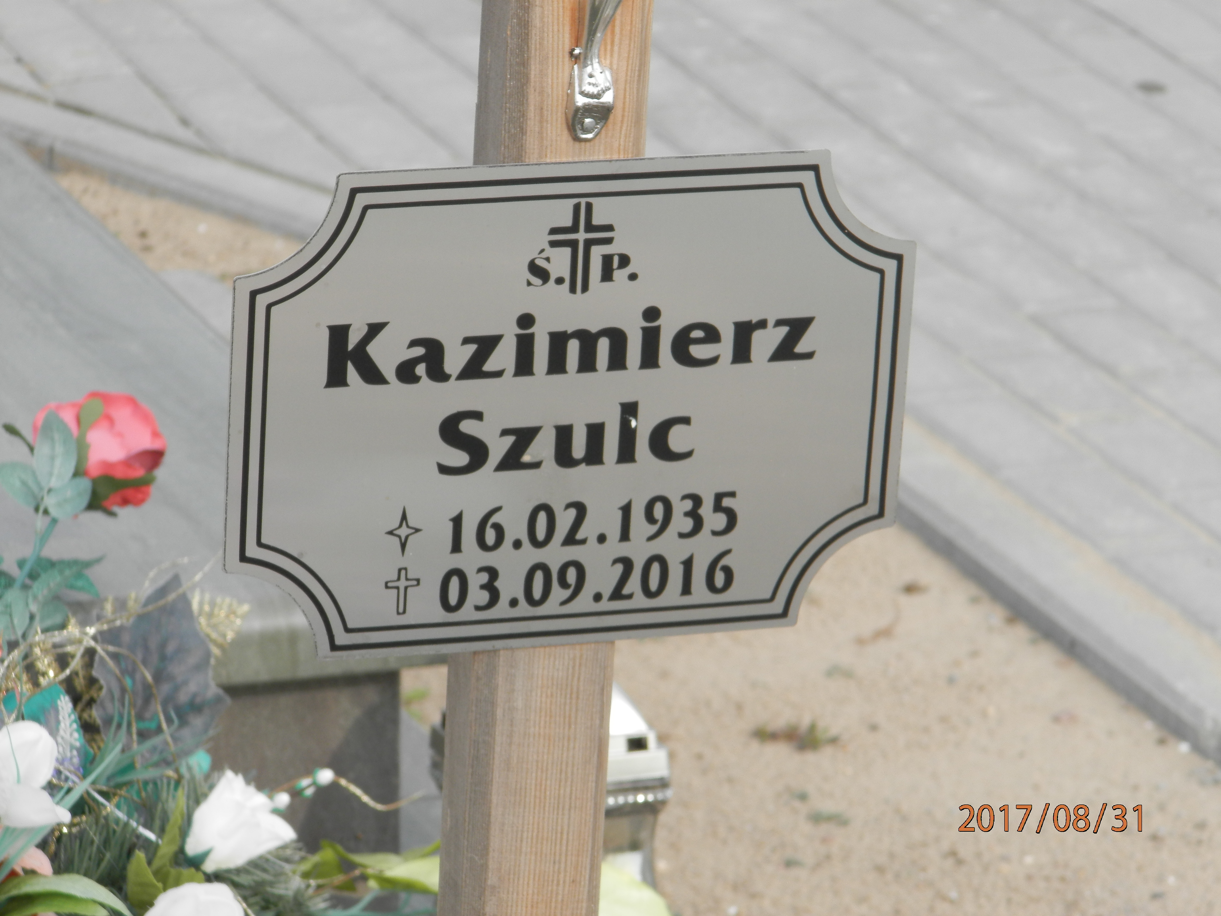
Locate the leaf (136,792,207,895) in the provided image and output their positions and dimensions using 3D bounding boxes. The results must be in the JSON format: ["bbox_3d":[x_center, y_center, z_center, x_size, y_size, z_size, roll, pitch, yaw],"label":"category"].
[{"bbox_3d":[-0.226,0.198,3.250,0.034,0.054,0.016,11,12,-3],"label":"leaf"}]

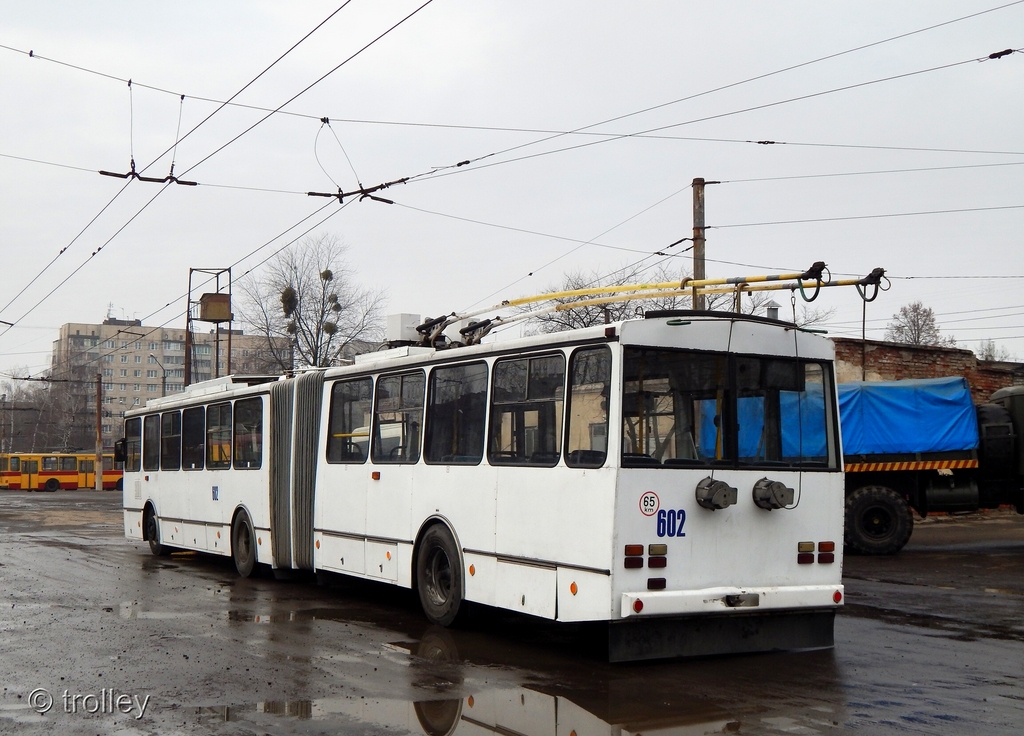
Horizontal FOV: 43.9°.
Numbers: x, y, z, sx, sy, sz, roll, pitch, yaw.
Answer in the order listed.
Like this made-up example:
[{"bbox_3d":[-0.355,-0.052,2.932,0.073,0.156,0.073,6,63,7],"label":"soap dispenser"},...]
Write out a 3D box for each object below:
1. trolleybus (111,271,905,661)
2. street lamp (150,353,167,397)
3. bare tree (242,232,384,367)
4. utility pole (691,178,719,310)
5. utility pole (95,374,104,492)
[{"bbox_3d":[-2.144,1.309,18.136,2.600,3.490,18.300,4,-5,-30],"label":"trolleybus"},{"bbox_3d":[-28.726,4.437,102.563,1.500,11.339,0.350,2,-5,-17],"label":"street lamp"},{"bbox_3d":[-12.062,-0.163,75.386,8.900,15.916,8.400,1,-4,0],"label":"bare tree"},{"bbox_3d":[4.978,-0.350,33.635,0.330,9.459,0.330,0,-4,0],"label":"utility pole"},{"bbox_3d":[-32.621,5.119,100.641,0.420,9.188,0.420,-1,-4,0],"label":"utility pole"}]

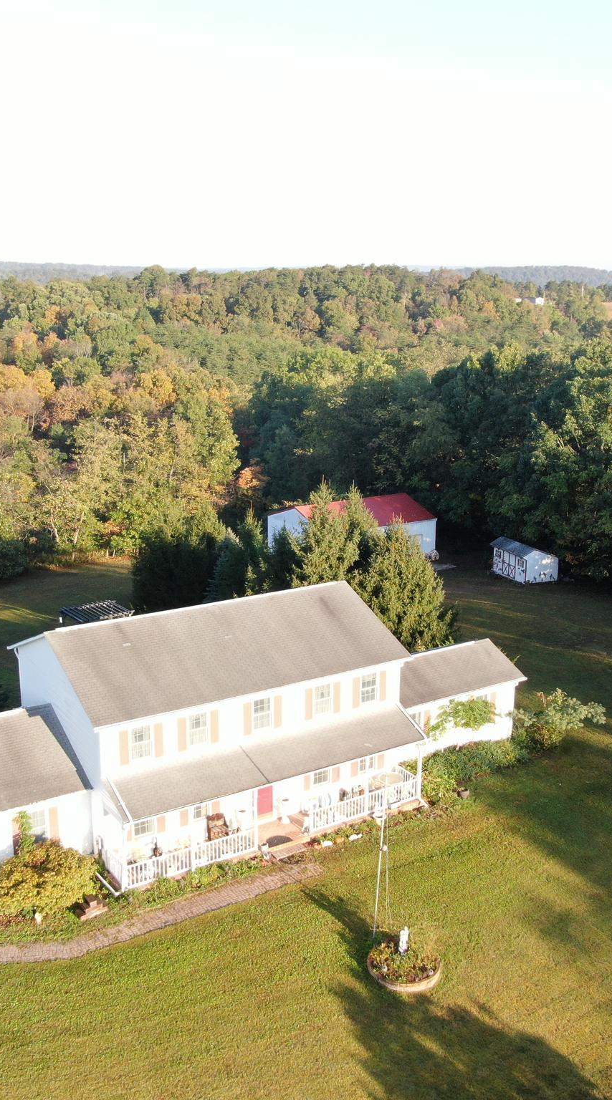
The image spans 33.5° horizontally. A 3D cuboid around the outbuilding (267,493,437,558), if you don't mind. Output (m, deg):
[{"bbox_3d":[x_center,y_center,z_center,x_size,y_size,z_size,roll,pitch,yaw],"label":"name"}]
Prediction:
[{"bbox_3d":[4.000,-1.864,87.120,11.540,4.800,8.700,-9,17,-35],"label":"outbuilding"}]

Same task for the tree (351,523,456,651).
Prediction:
[{"bbox_3d":[5.177,2.257,58.016,6.100,8.300,6.100,1,14,0],"label":"tree"}]

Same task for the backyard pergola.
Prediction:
[{"bbox_3d":[-12.505,4.827,61.615,3.650,2.500,2.750,-8,17,-32],"label":"backyard pergola"}]

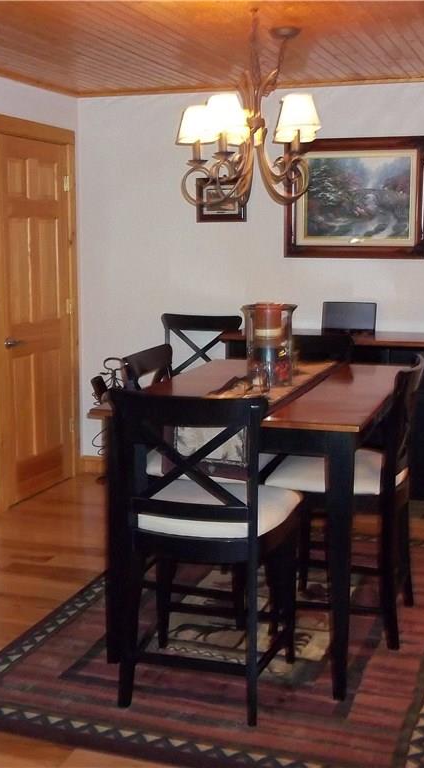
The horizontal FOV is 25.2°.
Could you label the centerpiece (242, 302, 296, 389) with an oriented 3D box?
[{"bbox_3d":[0.228,-0.161,3.745,0.215,0.325,0.215,0,9,0],"label":"centerpiece"}]

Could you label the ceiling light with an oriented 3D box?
[{"bbox_3d":[0.148,-1.046,3.637,0.560,0.710,0.560,0,9,0],"label":"ceiling light"}]

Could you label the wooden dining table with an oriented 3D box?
[{"bbox_3d":[0.235,0.459,3.817,0.915,0.922,1.460,3,9,17],"label":"wooden dining table"}]

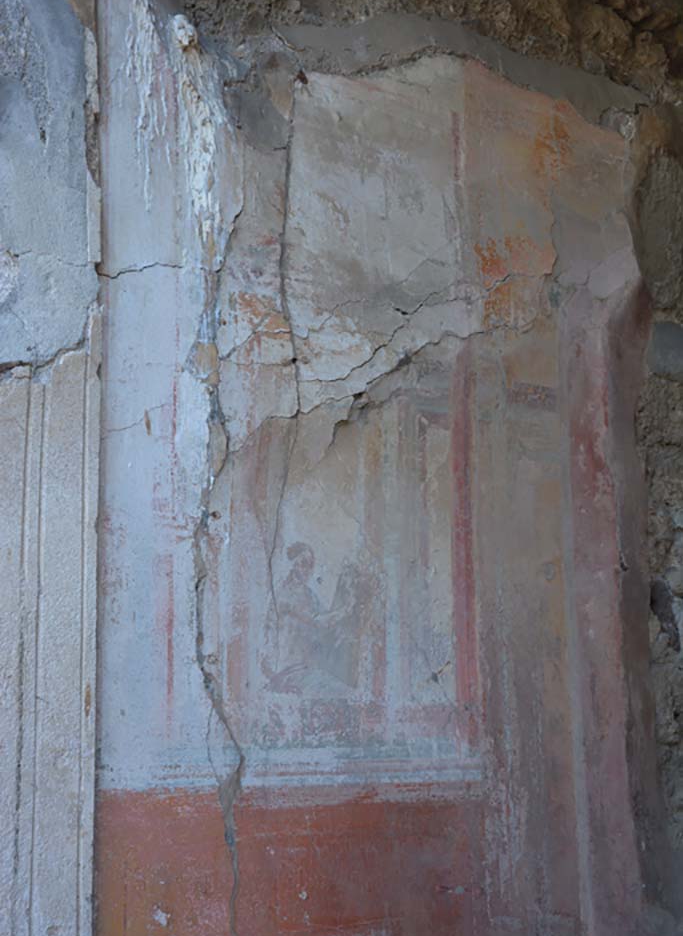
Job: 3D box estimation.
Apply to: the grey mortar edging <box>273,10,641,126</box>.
[{"bbox_3d":[0.275,-0.892,3.227,0.848,0.239,0.090,1,-12,-9],"label":"grey mortar edging"}]

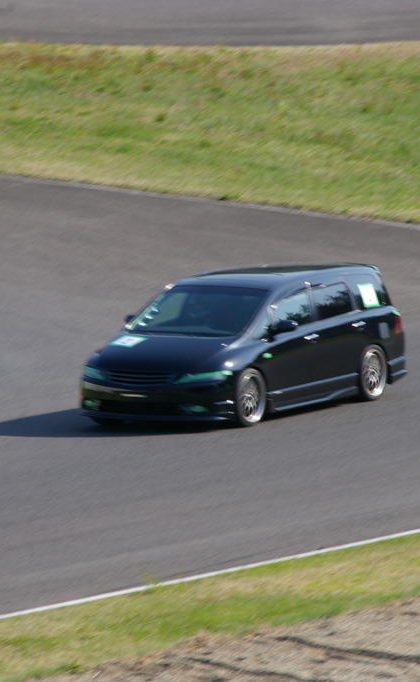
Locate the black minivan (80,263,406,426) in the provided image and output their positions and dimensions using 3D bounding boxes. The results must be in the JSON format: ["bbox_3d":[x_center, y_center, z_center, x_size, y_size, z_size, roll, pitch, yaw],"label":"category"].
[{"bbox_3d":[0.335,0.025,70.800,1.840,1.500,4.800,1,6,28],"label":"black minivan"}]

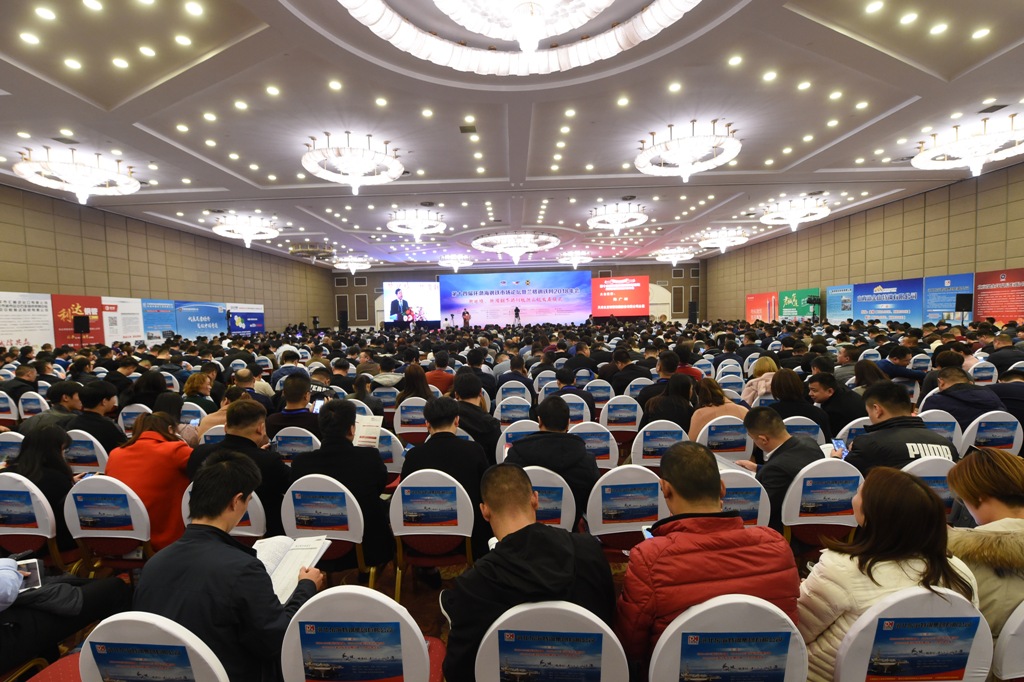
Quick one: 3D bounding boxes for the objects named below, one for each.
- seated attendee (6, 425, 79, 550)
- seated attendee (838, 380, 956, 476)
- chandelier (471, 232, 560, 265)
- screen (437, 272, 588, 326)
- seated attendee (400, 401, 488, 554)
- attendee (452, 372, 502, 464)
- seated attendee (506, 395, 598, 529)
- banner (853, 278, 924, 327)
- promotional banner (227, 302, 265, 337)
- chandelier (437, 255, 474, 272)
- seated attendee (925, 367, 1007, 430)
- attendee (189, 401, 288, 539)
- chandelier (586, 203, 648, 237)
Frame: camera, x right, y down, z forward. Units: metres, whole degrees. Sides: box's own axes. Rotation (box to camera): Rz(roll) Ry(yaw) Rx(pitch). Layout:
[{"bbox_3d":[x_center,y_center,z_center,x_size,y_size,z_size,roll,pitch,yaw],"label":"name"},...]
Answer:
[{"bbox_3d":[-2.712,1.074,2.855,0.520,1.190,0.750,-1,3,15],"label":"seated attendee"},{"bbox_3d":[2.185,0.876,2.853,0.580,1.300,0.800,-2,3,-8],"label":"seated attendee"},{"bbox_3d":[0.301,-5.666,28.847,5.650,1.700,5.650,-2,3,0],"label":"chandelier"},{"bbox_3d":[0.367,-3.471,39.373,13.200,4.800,0.150,-2,3,0],"label":"screen"},{"bbox_3d":[-0.376,0.954,2.845,0.510,1.285,0.680,-2,3,0],"label":"seated attendee"},{"bbox_3d":[-0.358,0.894,3.886,0.540,1.290,0.800,-1,3,0],"label":"attendee"},{"bbox_3d":[0.235,0.947,2.811,0.550,1.290,0.750,-2,3,0],"label":"seated attendee"},{"bbox_3d":[17.860,-1.333,21.785,0.100,2.970,4.040,-2,3,0],"label":"banner"},{"bbox_3d":[-16.347,-0.772,28.130,0.100,3.000,3.900,-2,3,0],"label":"promotional banner"},{"bbox_3d":[-4.280,-5.892,34.766,2.650,1.420,2.650,-2,3,0],"label":"chandelier"},{"bbox_3d":[3.551,0.831,3.828,0.560,1.230,0.800,-2,3,-5],"label":"seated attendee"},{"bbox_3d":[-1.574,1.000,2.824,0.580,1.280,0.750,-1,3,8],"label":"attendee"},{"bbox_3d":[5.092,-5.686,22.009,2.980,1.220,2.980,-2,3,0],"label":"chandelier"}]

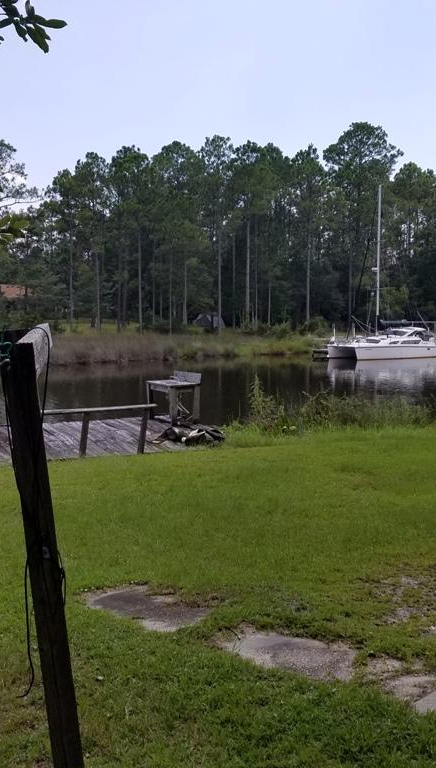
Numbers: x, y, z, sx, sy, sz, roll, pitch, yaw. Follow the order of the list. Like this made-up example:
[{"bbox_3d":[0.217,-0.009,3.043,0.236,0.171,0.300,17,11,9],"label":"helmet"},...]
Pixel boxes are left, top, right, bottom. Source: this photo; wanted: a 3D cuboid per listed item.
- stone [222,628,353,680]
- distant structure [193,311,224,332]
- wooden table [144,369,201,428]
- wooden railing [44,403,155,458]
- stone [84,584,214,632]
[{"bbox_3d":[0.348,1.362,3.803,0.630,0.060,0.360,4,6,38],"label":"stone"},{"bbox_3d":[-1.198,-8.009,97.000,3.700,2.300,3.200,0,5,-6],"label":"distant structure"},{"bbox_3d":[-0.992,0.315,17.578,0.780,1.060,1.420,-2,5,-25],"label":"wooden table"},{"bbox_3d":[-2.078,0.812,12.905,2.236,0.835,0.140,-2,5,-25],"label":"wooden railing"},{"bbox_3d":[-0.396,1.328,4.451,0.600,0.060,0.420,4,6,38],"label":"stone"}]

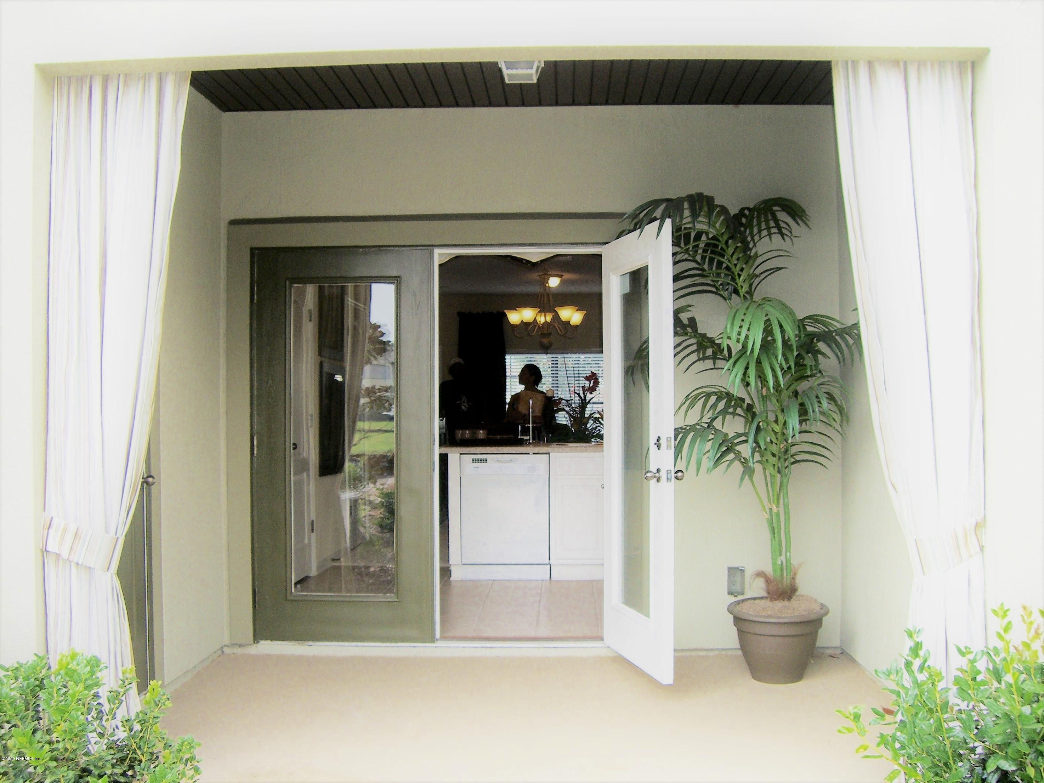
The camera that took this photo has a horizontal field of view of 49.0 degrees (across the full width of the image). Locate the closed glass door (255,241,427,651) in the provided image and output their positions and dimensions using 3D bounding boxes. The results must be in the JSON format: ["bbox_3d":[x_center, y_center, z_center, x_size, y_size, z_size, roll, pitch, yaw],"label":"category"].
[{"bbox_3d":[-0.925,0.280,5.930,0.920,2.040,0.050,0,0,2],"label":"closed glass door"}]

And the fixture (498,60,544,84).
[{"bbox_3d":[-0.007,-1.417,5.050,0.200,0.088,0.200,0,0,2],"label":"fixture"}]

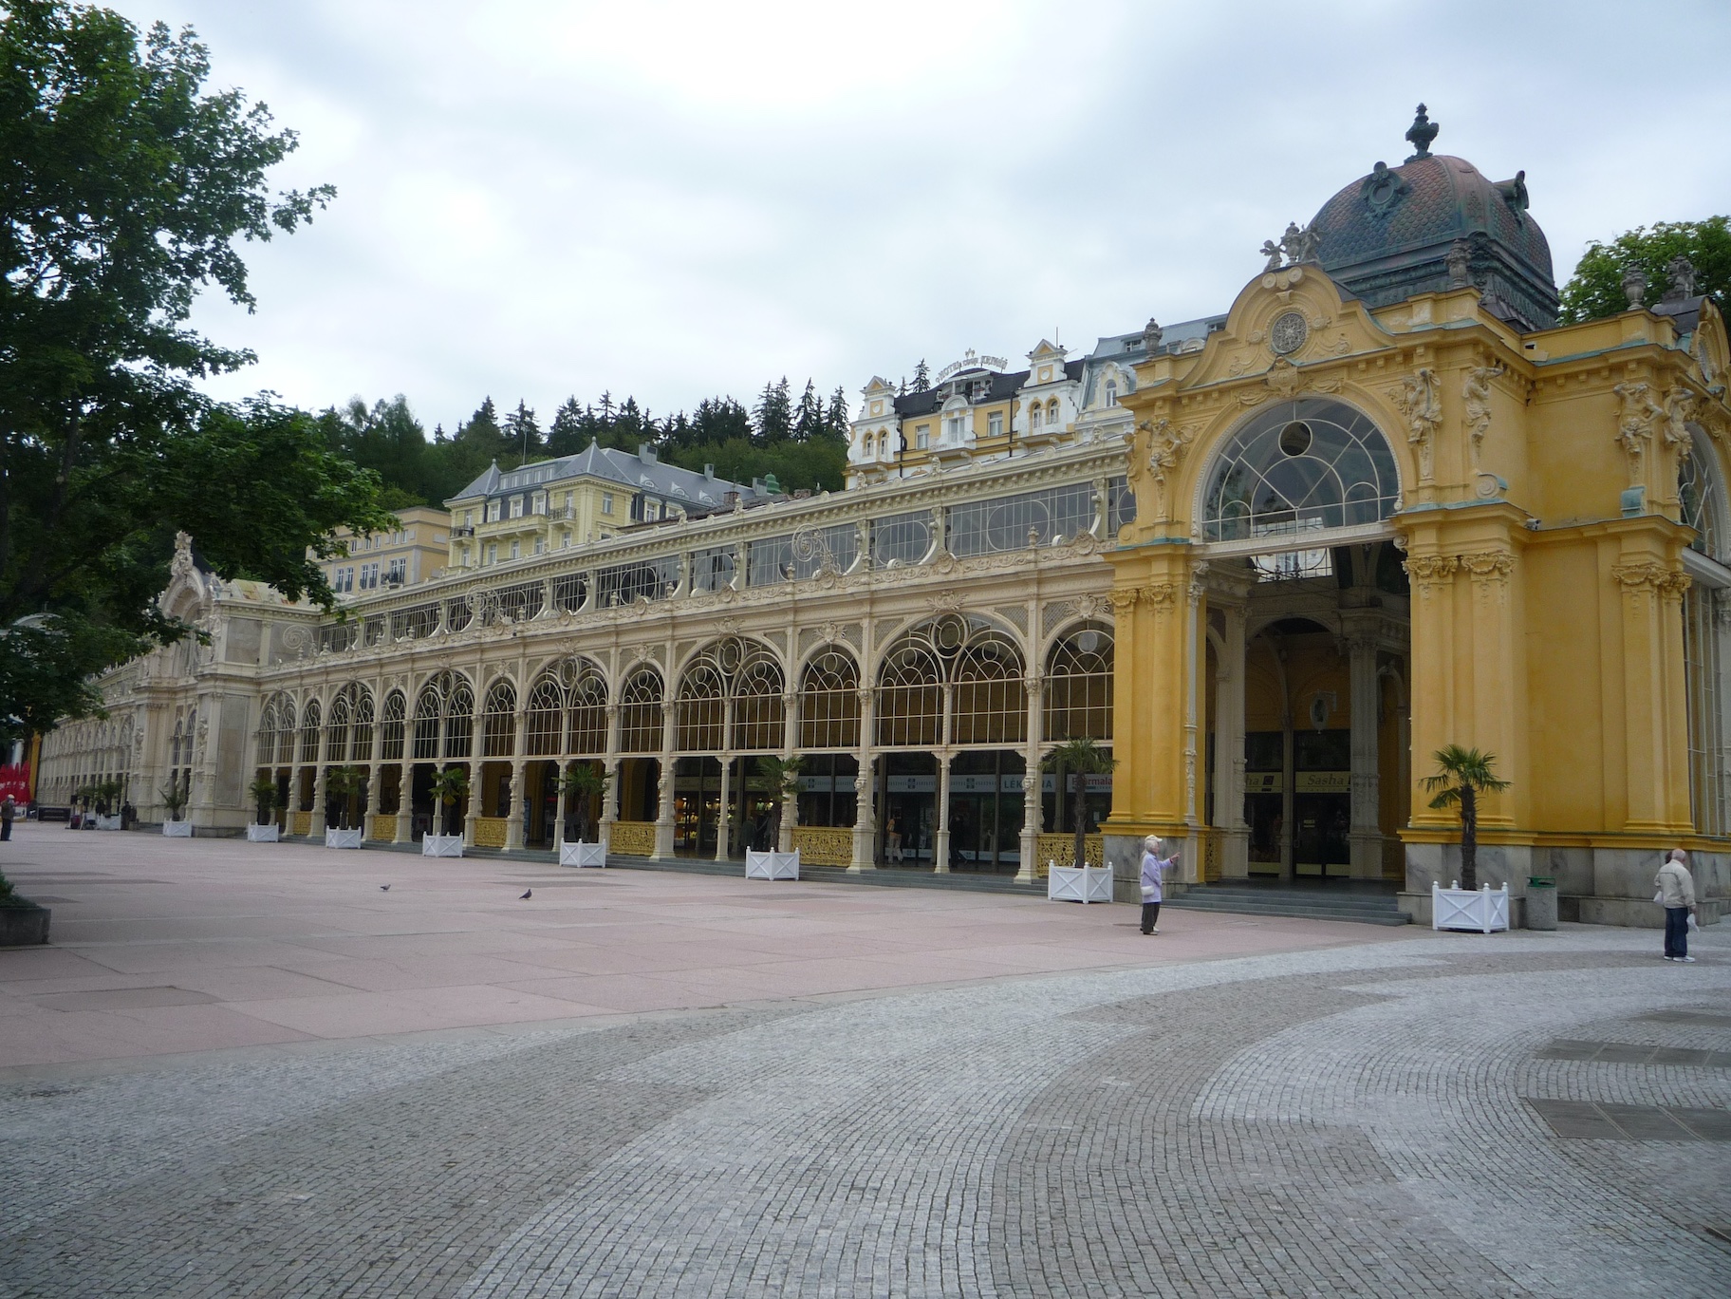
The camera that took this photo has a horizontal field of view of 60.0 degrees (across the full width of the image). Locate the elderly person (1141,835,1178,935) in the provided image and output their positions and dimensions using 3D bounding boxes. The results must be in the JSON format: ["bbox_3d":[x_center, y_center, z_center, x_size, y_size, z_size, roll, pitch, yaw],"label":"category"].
[{"bbox_3d":[4.595,3.693,23.600,0.580,1.568,0.500,3,-7,-7],"label":"elderly person"}]

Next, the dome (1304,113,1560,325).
[{"bbox_3d":[16.036,-12.297,43.096,5.500,7.080,5.500,-5,-10,43],"label":"dome"}]

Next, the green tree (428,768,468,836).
[{"bbox_3d":[-16.956,6.163,61.077,1.521,2.789,1.475,-5,-10,43],"label":"green tree"}]

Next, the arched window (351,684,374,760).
[{"bbox_3d":[-25.030,3.699,74.600,0.220,3.720,2.600,8,-10,-42],"label":"arched window"}]

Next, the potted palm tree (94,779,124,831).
[{"bbox_3d":[-41.345,8.380,81.358,1.550,2.745,1.550,8,-9,-39],"label":"potted palm tree"}]

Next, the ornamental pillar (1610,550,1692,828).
[{"bbox_3d":[15.887,0.884,30.313,1.300,5.599,0.900,-4,-10,43],"label":"ornamental pillar"}]

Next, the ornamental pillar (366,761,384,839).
[{"bbox_3d":[-24.098,7.444,73.600,0.650,3.900,0.620,8,-10,-42],"label":"ornamental pillar"}]

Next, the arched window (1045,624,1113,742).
[{"bbox_3d":[5.628,0.786,36.659,2.600,2.891,0.250,-5,-10,45],"label":"arched window"}]

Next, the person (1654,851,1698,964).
[{"bbox_3d":[12.657,3.997,23.472,0.420,1.730,0.580,5,-8,-20],"label":"person"}]

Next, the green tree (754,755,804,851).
[{"bbox_3d":[-2.689,4.747,46.600,1.650,3.000,1.700,2,-7,0],"label":"green tree"}]

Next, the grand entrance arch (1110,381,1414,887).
[{"bbox_3d":[9.685,-0.213,37.199,8.277,12.000,1.400,-5,-10,43],"label":"grand entrance arch"}]

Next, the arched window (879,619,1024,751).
[{"bbox_3d":[2.464,0.908,45.168,5.910,4.015,0.300,-5,-10,43],"label":"arched window"}]

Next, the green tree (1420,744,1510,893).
[{"bbox_3d":[11.195,3.154,27.954,1.600,2.706,1.600,-5,-10,44],"label":"green tree"}]

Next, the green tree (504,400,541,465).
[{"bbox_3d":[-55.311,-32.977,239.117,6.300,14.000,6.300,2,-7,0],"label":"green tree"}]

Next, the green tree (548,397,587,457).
[{"bbox_3d":[-39.999,-26.681,199.145,5.600,14.000,5.600,2,-7,0],"label":"green tree"}]

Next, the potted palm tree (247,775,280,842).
[{"bbox_3d":[-32.048,8.453,79.800,1.750,3.450,1.800,8,-9,-42],"label":"potted palm tree"}]

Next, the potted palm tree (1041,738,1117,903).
[{"bbox_3d":[4.939,3.910,34.369,1.650,3.703,1.650,-5,-10,45],"label":"potted palm tree"}]

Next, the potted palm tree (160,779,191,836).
[{"bbox_3d":[-37.264,8.565,81.050,1.599,3.154,1.551,-5,-10,43],"label":"potted palm tree"}]

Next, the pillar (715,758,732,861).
[{"bbox_3d":[-4.833,5.523,51.700,0.380,3.550,0.420,9,-10,-43],"label":"pillar"}]

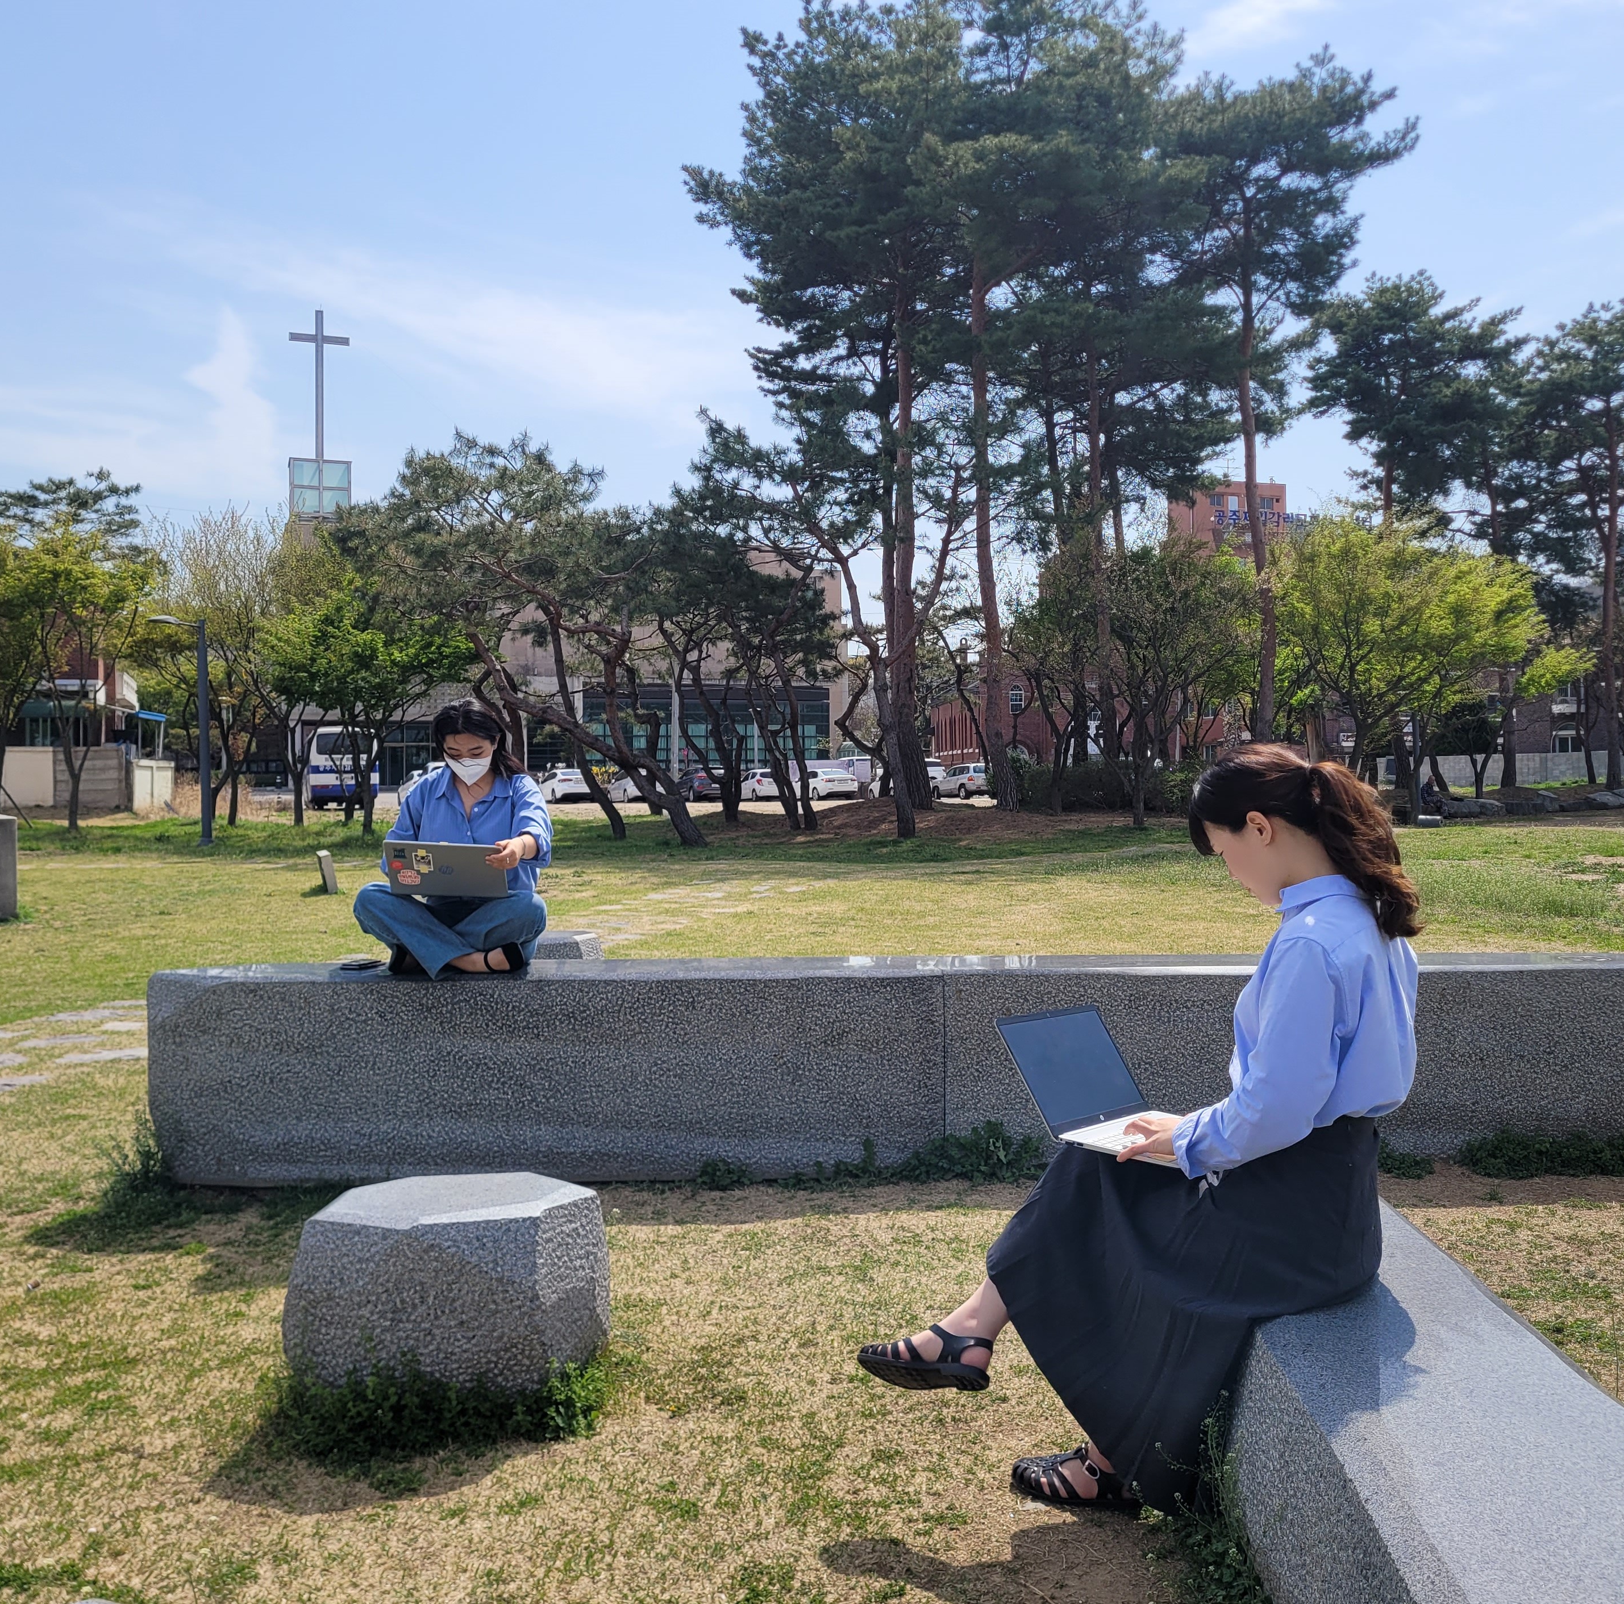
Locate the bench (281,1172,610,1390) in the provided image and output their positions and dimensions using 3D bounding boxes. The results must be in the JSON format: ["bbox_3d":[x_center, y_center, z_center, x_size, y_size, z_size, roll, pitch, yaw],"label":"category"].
[{"bbox_3d":[-0.721,0.924,3.178,0.610,0.340,0.540,0,1,-11],"label":"bench"}]

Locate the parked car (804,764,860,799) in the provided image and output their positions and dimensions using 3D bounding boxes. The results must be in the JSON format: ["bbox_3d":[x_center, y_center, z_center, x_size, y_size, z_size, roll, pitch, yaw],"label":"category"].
[{"bbox_3d":[0.921,-0.850,76.998,1.840,1.460,4.750,0,1,-16],"label":"parked car"}]

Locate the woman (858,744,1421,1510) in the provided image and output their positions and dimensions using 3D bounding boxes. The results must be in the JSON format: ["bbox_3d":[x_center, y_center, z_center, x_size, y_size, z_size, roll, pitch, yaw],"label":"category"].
[{"bbox_3d":[0.490,0.506,2.540,0.880,1.190,0.460,1,1,28],"label":"woman"}]

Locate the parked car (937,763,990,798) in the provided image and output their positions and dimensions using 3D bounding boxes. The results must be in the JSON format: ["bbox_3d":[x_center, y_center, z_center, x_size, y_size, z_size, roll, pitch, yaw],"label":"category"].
[{"bbox_3d":[7.697,-1.026,79.995,1.830,1.720,4.500,-1,1,-25],"label":"parked car"}]

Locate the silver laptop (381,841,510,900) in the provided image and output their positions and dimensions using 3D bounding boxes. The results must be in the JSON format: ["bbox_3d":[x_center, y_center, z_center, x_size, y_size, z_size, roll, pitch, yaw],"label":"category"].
[{"bbox_3d":[-1.043,0.186,4.604,0.332,0.170,0.380,0,1,-6],"label":"silver laptop"}]

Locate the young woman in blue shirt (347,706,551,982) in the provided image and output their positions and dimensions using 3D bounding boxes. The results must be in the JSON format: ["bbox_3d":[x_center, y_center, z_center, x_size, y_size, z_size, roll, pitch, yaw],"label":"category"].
[{"bbox_3d":[-1.058,0.099,4.743,0.570,0.800,0.620,0,1,-6],"label":"young woman in blue shirt"}]

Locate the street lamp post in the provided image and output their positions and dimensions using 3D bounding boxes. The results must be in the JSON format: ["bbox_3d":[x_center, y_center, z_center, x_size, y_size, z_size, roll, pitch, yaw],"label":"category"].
[{"bbox_3d":[-10.588,-1.195,26.982,1.040,3.850,0.280,0,1,0],"label":"street lamp post"}]

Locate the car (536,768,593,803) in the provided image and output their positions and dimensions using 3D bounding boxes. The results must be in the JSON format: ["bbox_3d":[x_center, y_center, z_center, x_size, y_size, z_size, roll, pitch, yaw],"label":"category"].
[{"bbox_3d":[-11.124,-0.725,73.000,1.820,1.450,4.650,0,1,-18],"label":"car"}]

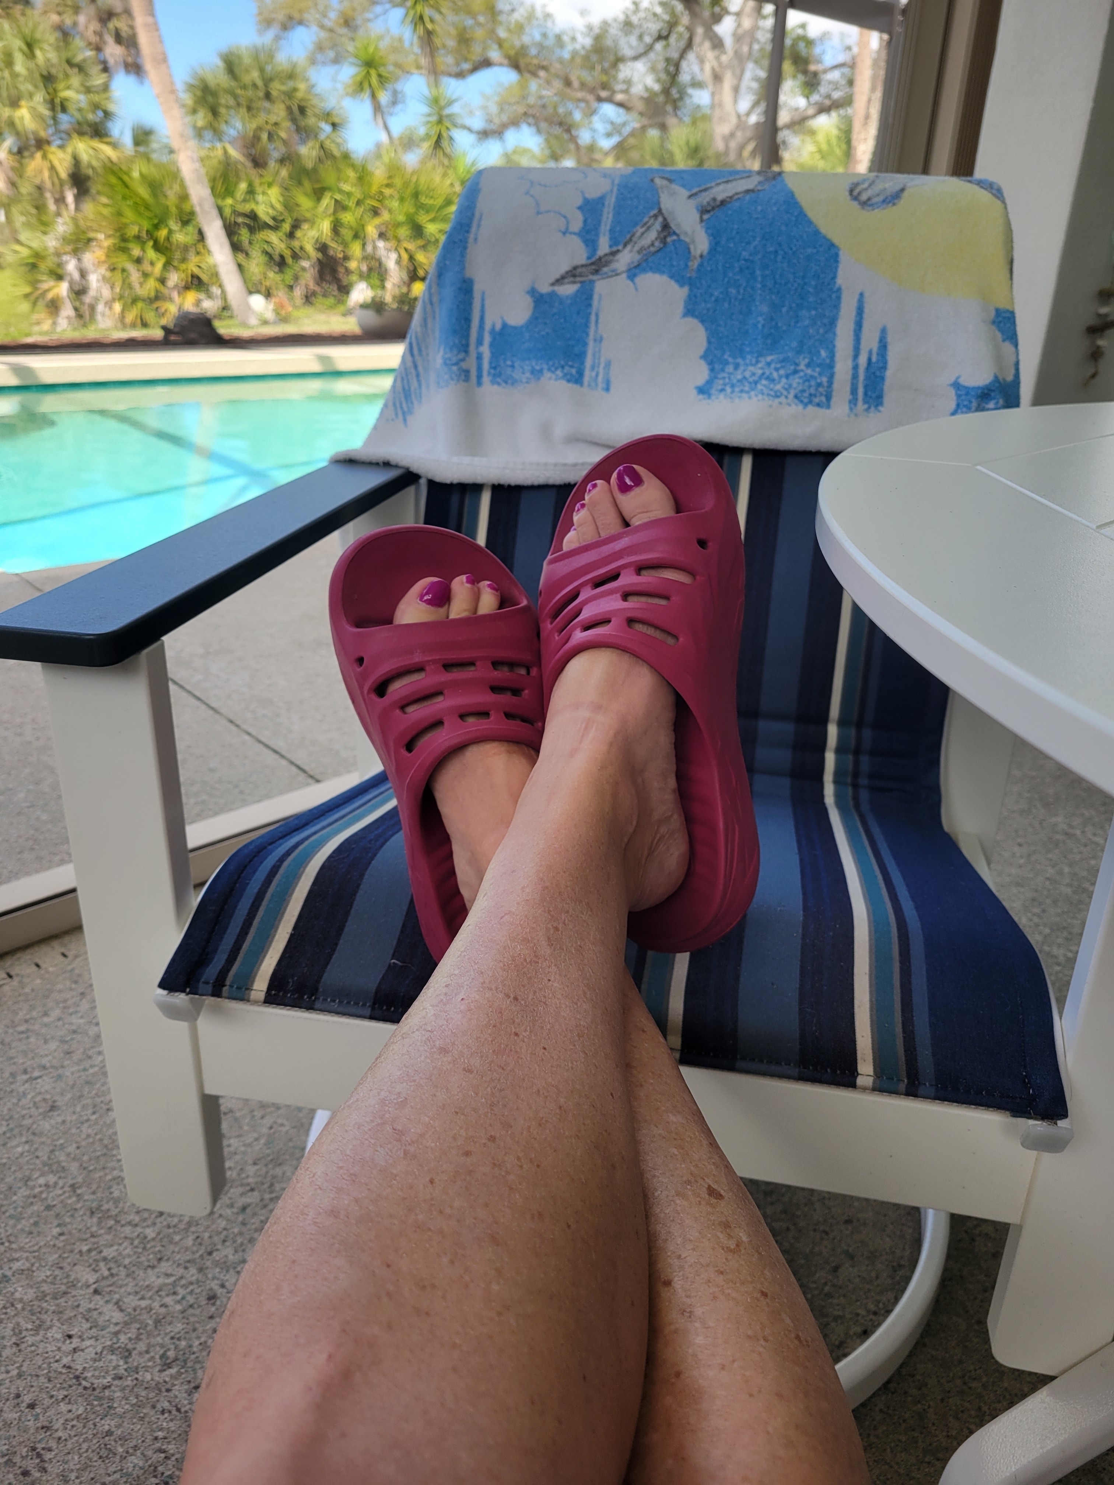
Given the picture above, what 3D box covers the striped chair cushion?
[{"bbox_3d":[0.086,-0.171,0.876,0.515,0.520,0.741,5,25,9],"label":"striped chair cushion"}]

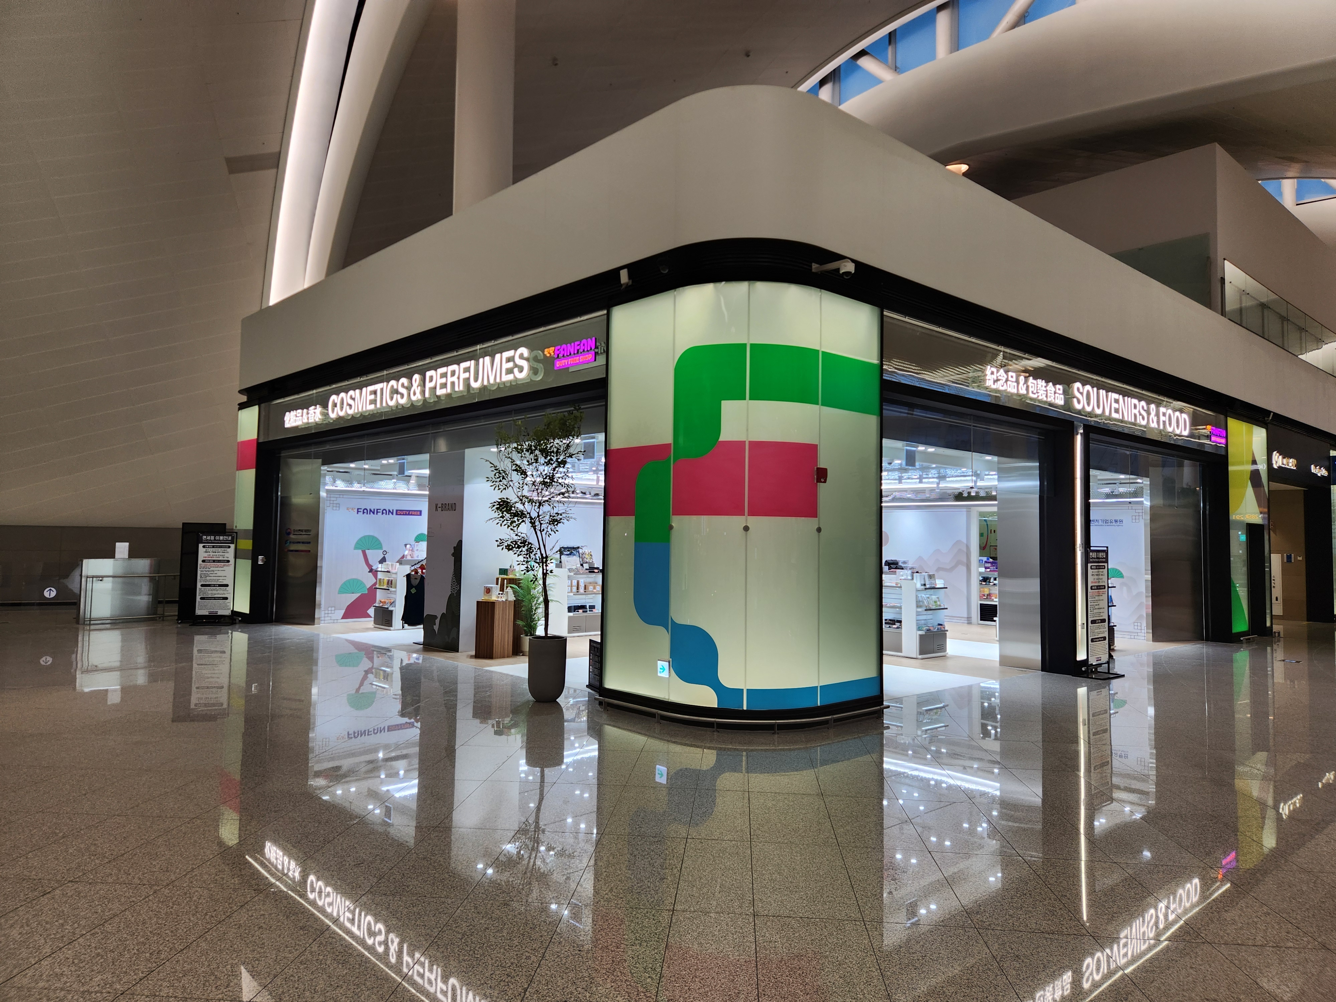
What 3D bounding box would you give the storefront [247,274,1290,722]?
[{"bbox_3d":[1.641,0.385,16.529,14.200,3.950,12.300,4,-4,-43],"label":"storefront"}]

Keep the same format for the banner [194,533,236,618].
[{"bbox_3d":[-7.801,1.331,15.283,0.630,1.600,0.360,2,-3,-13],"label":"banner"}]

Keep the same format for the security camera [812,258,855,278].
[{"bbox_3d":[1.551,-2.140,8.220,0.140,0.190,0.420,3,-3,-38],"label":"security camera"}]

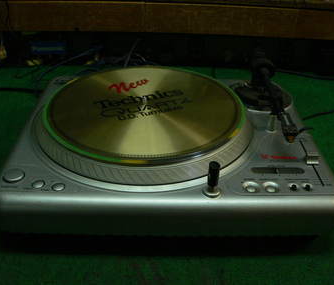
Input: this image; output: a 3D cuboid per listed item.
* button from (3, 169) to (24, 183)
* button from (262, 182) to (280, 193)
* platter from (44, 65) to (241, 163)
[{"bbox_3d":[-0.194,0.042,0.501,0.025,0.005,0.025,1,34,-1],"label":"button"},{"bbox_3d":[0.131,0.057,0.498,0.021,0.005,0.021,1,34,-1],"label":"button"},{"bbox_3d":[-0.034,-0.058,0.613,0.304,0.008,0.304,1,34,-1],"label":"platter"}]

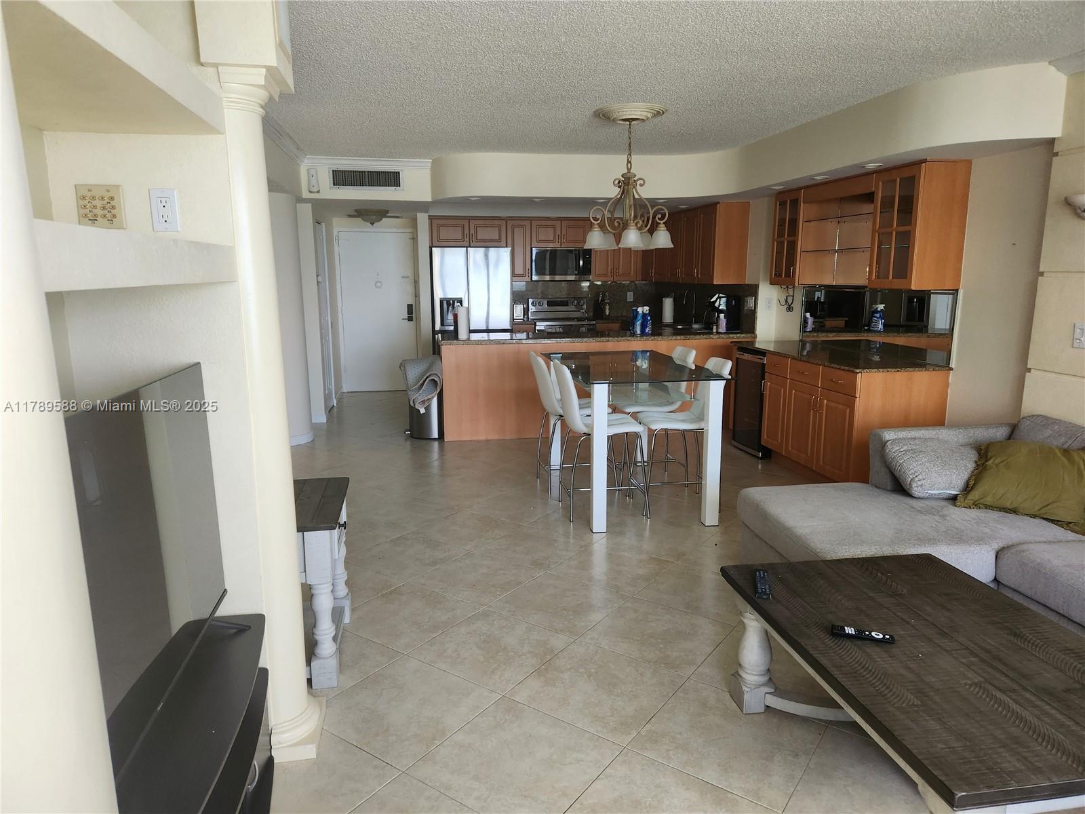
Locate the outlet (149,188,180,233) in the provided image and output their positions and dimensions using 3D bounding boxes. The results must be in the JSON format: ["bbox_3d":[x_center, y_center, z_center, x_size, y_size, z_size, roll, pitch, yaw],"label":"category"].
[{"bbox_3d":[-1.044,-0.543,1.992,0.071,0.115,0.010,-2,11,-11],"label":"outlet"}]

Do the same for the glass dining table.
[{"bbox_3d":[0.560,0.147,4.959,0.890,0.893,1.610,-2,11,-9],"label":"glass dining table"}]

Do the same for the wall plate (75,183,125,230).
[{"bbox_3d":[-1.185,-0.537,1.940,0.117,0.115,0.010,-2,11,-10],"label":"wall plate"}]

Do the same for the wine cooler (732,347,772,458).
[{"bbox_3d":[1.990,-0.047,6.049,0.560,0.855,0.540,-2,11,-11],"label":"wine cooler"}]

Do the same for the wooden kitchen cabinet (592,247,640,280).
[{"bbox_3d":[0.905,-2.001,9.231,0.631,0.758,0.330,-2,11,-11],"label":"wooden kitchen cabinet"}]

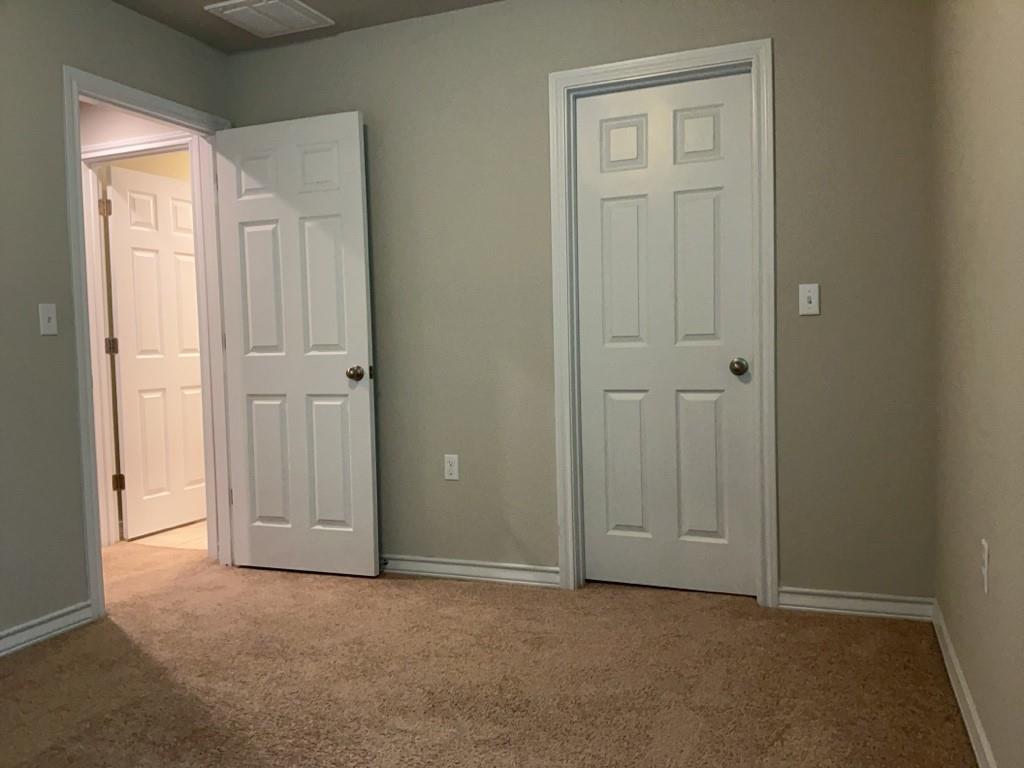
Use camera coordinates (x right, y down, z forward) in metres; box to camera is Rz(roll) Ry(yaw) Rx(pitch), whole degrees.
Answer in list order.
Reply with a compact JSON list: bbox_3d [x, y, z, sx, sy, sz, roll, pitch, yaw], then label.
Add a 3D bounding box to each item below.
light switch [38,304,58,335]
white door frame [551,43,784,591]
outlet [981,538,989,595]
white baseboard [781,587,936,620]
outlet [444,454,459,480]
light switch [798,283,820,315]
[{"bbox_3d":[-1.705,-0.236,2.941,0.016,0.114,0.070,0,3,22],"label":"light switch"},{"bbox_3d":[0.591,-0.204,3.142,0.860,2.090,0.110,0,3,22],"label":"white door frame"},{"bbox_3d":[1.076,0.414,1.815,0.014,0.114,0.070,0,3,22],"label":"outlet"},{"bbox_3d":[1.241,0.793,2.889,0.525,0.085,0.016,0,3,22],"label":"white baseboard"},{"bbox_3d":[-0.266,0.366,3.484,0.070,0.114,0.014,0,3,22],"label":"outlet"},{"bbox_3d":[1.075,-0.307,2.886,0.070,0.114,0.016,0,3,22],"label":"light switch"}]

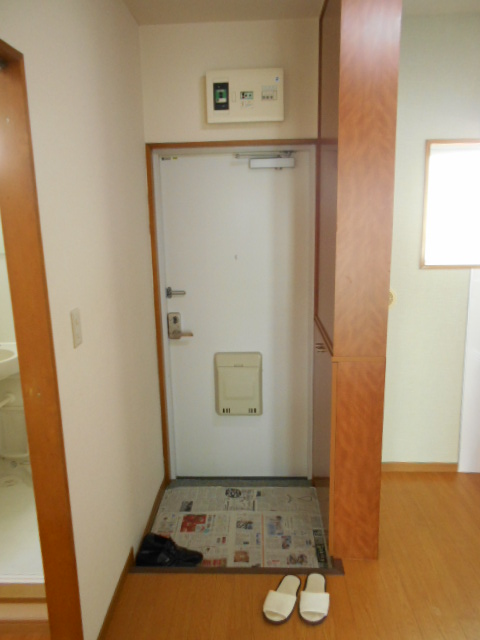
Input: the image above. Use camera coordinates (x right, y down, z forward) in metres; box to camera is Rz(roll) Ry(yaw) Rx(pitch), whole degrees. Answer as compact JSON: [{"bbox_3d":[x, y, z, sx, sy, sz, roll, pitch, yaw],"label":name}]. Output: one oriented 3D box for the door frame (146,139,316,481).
[{"bbox_3d":[-0.023,0.015,2.750,0.901,1.956,0.110,-1,12,2],"label":"door frame"}]

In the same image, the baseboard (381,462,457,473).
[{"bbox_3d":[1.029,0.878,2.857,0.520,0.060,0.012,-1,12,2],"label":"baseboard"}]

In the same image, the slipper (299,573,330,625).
[{"bbox_3d":[0.296,1.092,1.915,0.103,0.060,0.255,1,12,11],"label":"slipper"}]

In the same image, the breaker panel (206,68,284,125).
[{"bbox_3d":[0.030,-1.119,2.428,0.381,0.242,0.085,-1,12,2],"label":"breaker panel"}]

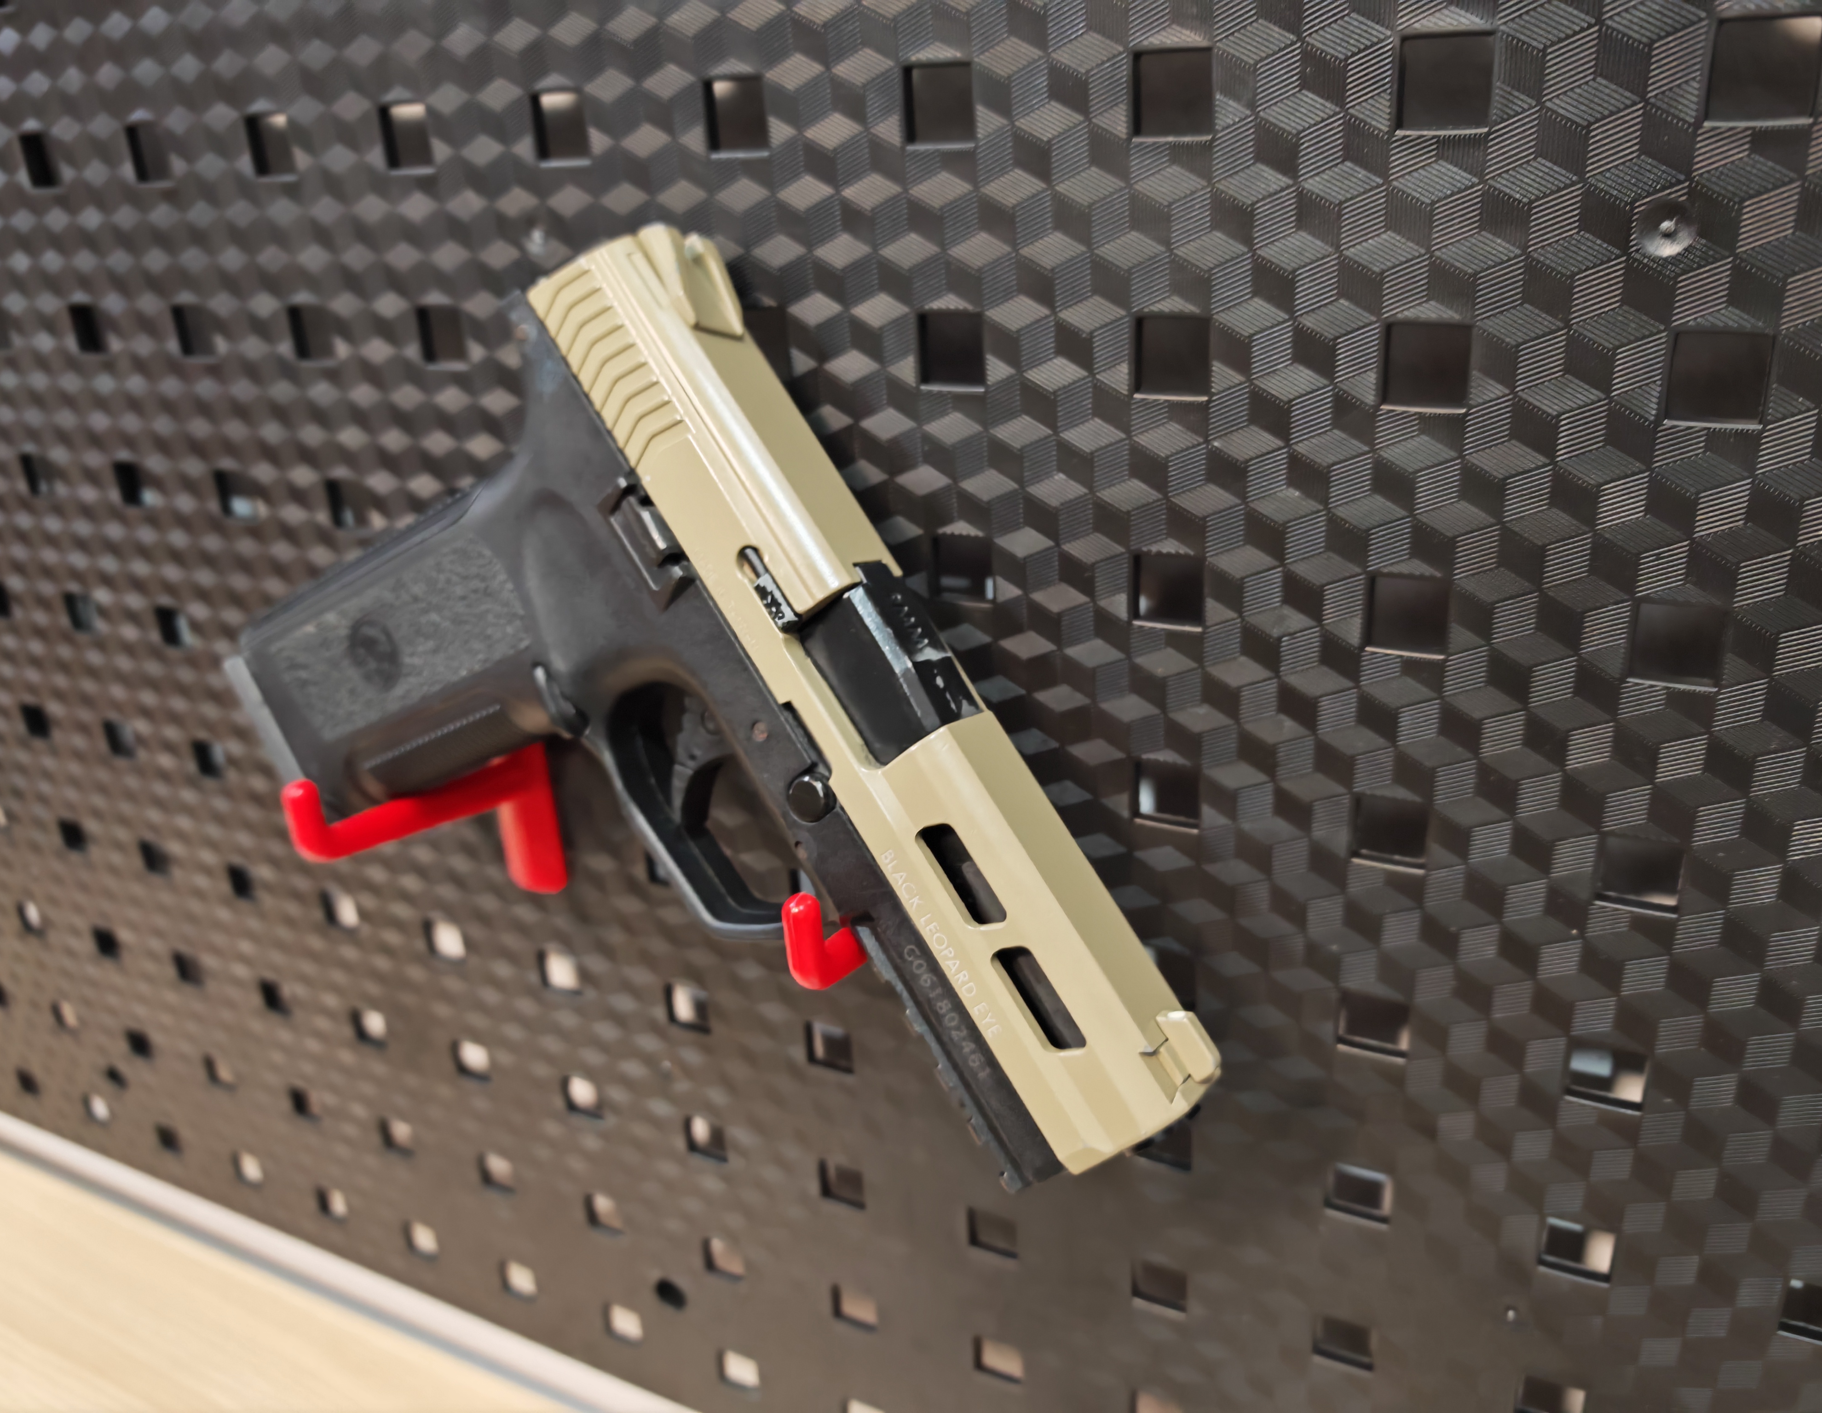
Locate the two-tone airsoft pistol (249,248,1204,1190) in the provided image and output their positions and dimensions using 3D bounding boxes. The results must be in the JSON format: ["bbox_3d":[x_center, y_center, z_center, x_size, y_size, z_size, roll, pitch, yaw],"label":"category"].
[{"bbox_3d":[-0.046,0.020,0.252,0.137,0.185,0.033,-32,-2,22],"label":"two-tone airsoft pistol"}]

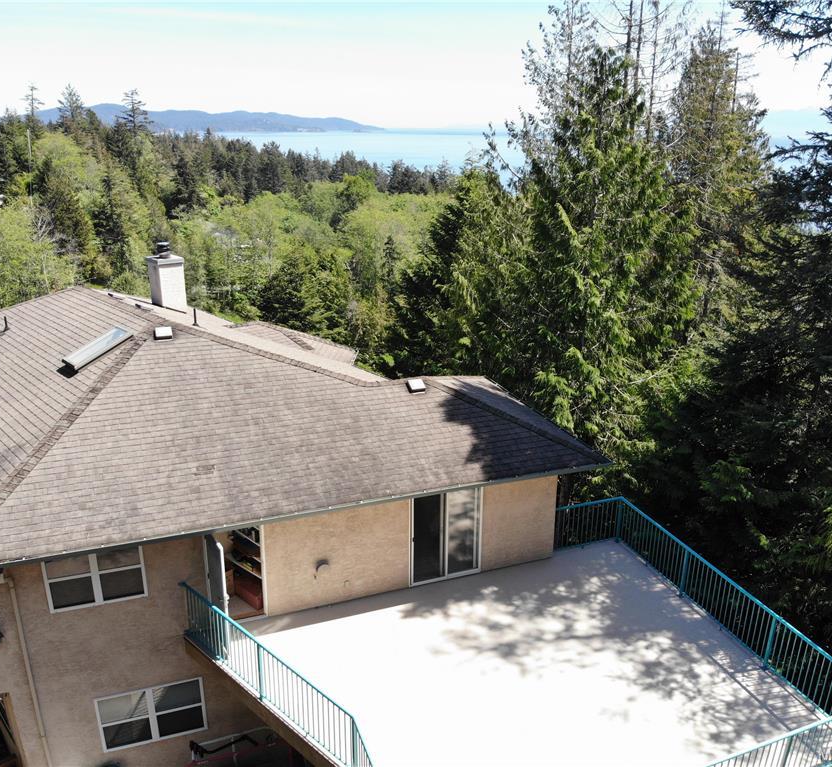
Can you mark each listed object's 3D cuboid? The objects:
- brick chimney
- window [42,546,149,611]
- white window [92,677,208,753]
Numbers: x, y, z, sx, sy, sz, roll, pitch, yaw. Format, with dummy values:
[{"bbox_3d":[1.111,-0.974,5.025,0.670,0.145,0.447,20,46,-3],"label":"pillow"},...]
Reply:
[{"bbox_3d":[-6.902,-2.941,19.696,0.744,2.012,0.744,-17,26,-40],"label":"brick chimney"},{"bbox_3d":[-5.204,3.098,11.536,1.467,1.204,0.100,-6,21,-20],"label":"window"},{"bbox_3d":[-4.721,5.979,12.796,1.787,1.197,0.100,-6,21,-20],"label":"white window"}]

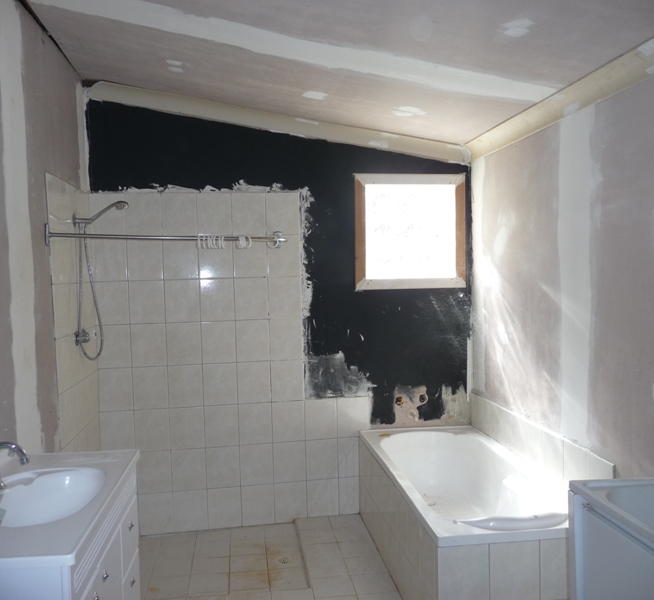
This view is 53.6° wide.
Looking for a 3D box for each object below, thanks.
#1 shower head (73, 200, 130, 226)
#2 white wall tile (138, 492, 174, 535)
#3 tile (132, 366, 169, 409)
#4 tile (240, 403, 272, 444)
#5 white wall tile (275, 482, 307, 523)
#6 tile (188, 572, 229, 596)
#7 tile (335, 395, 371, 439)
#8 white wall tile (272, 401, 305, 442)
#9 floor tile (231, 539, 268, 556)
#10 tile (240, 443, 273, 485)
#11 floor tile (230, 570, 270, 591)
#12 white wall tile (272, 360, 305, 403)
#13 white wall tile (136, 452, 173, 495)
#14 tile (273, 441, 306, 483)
[{"bbox_3d":[-1.157,-0.448,3.333,0.270,0.120,0.070,-2,3,-8],"label":"shower head"},{"bbox_3d":[-1.007,1.260,3.820,0.200,0.246,0.010,-2,3,-8],"label":"white wall tile"},{"bbox_3d":[-1.024,0.513,3.767,0.200,0.250,0.010,-2,3,-10],"label":"tile"},{"bbox_3d":[-0.426,0.743,3.881,0.200,0.250,0.010,-2,3,-10],"label":"tile"},{"bbox_3d":[-0.217,1.232,3.943,0.200,0.246,0.010,-2,3,-10],"label":"white wall tile"},{"bbox_3d":[-0.585,1.420,3.210,0.200,0.010,0.200,-2,3,-8],"label":"tile"},{"bbox_3d":[0.164,0.726,3.978,0.200,0.250,0.010,-2,3,-8],"label":"tile"},{"bbox_3d":[-0.231,0.738,3.920,0.200,0.250,0.010,-2,3,-8],"label":"white wall tile"},{"bbox_3d":[-0.442,1.387,3.612,0.192,0.010,0.192,-2,3,-8],"label":"floor tile"},{"bbox_3d":[-0.420,0.992,3.896,0.200,0.250,0.010,-2,3,-10],"label":"tile"},{"bbox_3d":[-0.385,1.407,3.232,0.192,0.010,0.192,-2,3,-8],"label":"floor tile"},{"bbox_3d":[-0.237,0.489,3.905,0.200,0.250,0.010,-2,3,-8],"label":"white wall tile"},{"bbox_3d":[-1.013,1.012,3.805,0.200,0.250,0.010,-2,3,-8],"label":"white wall tile"},{"bbox_3d":[-0.226,0.988,3.934,0.200,0.250,0.010,-2,3,-8],"label":"tile"}]

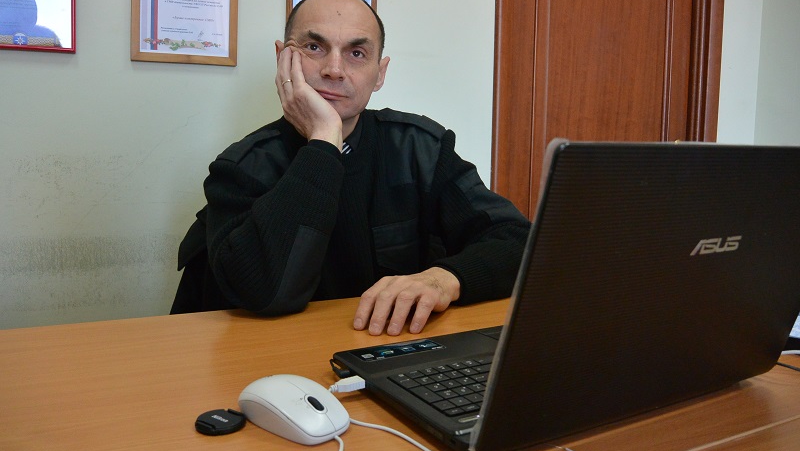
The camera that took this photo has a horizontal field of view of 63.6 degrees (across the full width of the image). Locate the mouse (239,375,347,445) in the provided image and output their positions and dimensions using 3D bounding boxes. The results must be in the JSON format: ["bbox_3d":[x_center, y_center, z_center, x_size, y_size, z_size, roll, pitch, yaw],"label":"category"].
[{"bbox_3d":[-0.096,0.155,0.582,0.113,0.038,0.062,7,10,41],"label":"mouse"}]

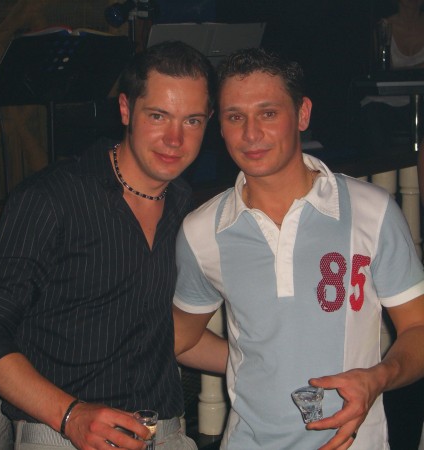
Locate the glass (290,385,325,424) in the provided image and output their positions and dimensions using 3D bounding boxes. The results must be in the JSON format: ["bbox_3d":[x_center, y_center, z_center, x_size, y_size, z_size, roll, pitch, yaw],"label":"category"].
[{"bbox_3d":[0.161,0.299,1.950,0.054,0.057,0.054,-5,11,0],"label":"glass"}]

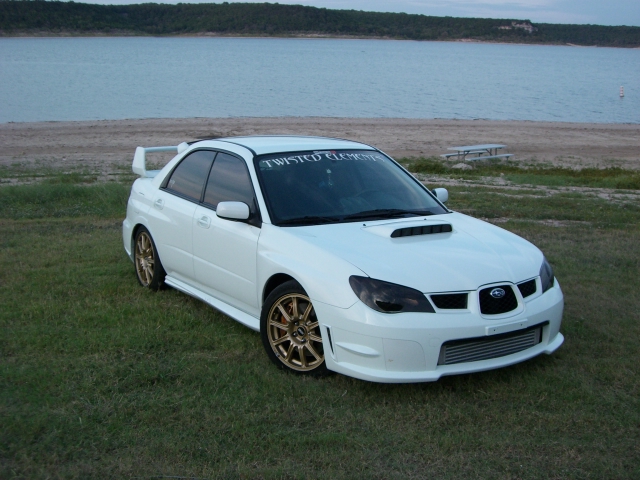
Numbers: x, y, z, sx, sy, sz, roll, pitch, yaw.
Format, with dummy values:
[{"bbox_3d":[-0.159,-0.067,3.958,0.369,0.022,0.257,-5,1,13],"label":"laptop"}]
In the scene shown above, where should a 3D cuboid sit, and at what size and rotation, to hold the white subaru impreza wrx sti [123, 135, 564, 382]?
[{"bbox_3d":[-0.132,-0.083,6.790,1.780,1.410,4.460,-6,13,-31],"label":"white subaru impreza wrx sti"}]

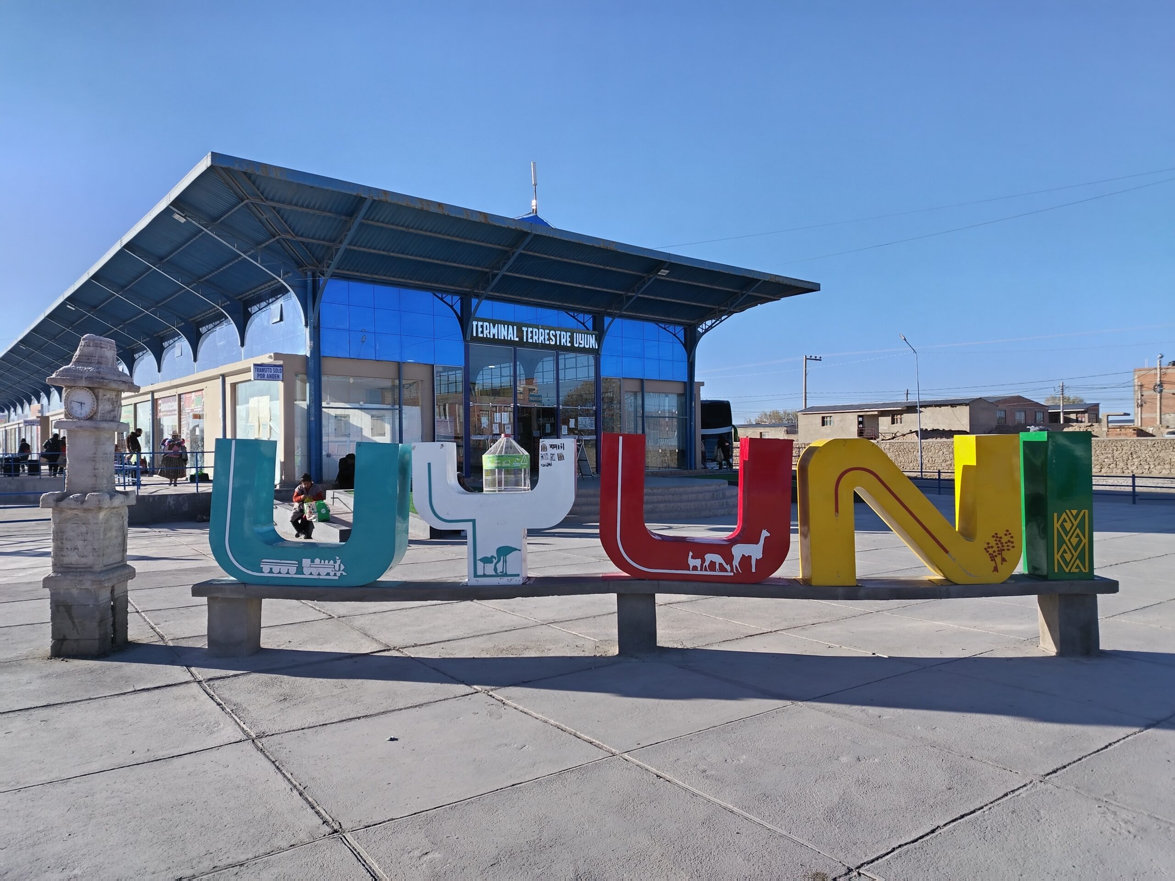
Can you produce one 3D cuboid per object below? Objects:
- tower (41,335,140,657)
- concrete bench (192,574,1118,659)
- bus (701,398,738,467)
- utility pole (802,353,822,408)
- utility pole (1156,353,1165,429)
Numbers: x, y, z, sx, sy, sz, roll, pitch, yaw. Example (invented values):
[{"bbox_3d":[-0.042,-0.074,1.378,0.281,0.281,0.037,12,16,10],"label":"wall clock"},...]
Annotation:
[{"bbox_3d":[-4.148,0.434,6.799,0.510,2.635,0.510,0,-1,-1],"label":"tower"},{"bbox_3d":[0.462,1.412,6.444,7.250,0.590,0.600,-1,-1,2],"label":"concrete bench"},{"bbox_3d":[5.882,0.141,46.325,2.600,4.050,13.000,-1,-1,0],"label":"bus"},{"bbox_3d":[21.910,-3.312,79.557,2.300,9.700,0.350,0,-1,-29],"label":"utility pole"},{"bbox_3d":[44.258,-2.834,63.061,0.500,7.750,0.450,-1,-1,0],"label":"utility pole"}]

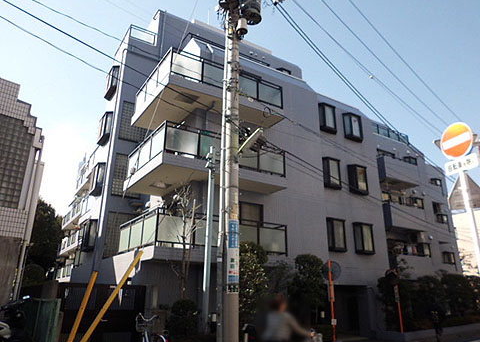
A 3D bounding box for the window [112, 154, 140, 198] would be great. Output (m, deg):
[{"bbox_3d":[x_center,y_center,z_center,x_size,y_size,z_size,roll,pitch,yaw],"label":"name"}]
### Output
[{"bbox_3d":[-5.277,0.273,17.061,1.321,1.999,0.118,12,-22,-30],"label":"window"}]

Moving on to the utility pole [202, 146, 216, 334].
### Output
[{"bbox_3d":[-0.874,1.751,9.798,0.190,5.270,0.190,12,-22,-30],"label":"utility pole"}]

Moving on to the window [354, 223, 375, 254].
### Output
[{"bbox_3d":[5.757,3.109,16.505,1.110,1.360,0.275,12,-22,-30],"label":"window"}]

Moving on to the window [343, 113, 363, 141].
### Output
[{"bbox_3d":[5.819,-2.198,18.293,1.110,1.360,0.275,12,-22,-30],"label":"window"}]

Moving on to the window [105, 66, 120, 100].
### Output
[{"bbox_3d":[-7.077,-4.841,19.857,0.315,1.321,1.627,12,-22,-30],"label":"window"}]

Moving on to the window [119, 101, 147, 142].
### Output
[{"bbox_3d":[-5.250,-2.381,18.052,1.370,2.070,0.150,12,-22,-30],"label":"window"}]

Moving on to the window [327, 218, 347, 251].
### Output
[{"bbox_3d":[4.270,2.790,15.613,1.041,1.360,0.275,12,-22,-30],"label":"window"}]

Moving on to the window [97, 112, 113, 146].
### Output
[{"bbox_3d":[-7.109,-2.188,18.963,0.315,1.321,1.627,12,-22,-30],"label":"window"}]

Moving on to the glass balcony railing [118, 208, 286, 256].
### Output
[{"bbox_3d":[-1.381,2.513,12.960,4.809,1.034,3.881,12,-22,-30],"label":"glass balcony railing"}]

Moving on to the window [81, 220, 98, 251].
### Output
[{"bbox_3d":[-7.171,3.118,17.174,0.315,1.321,1.627,12,-22,-30],"label":"window"}]

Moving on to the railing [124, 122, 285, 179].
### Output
[{"bbox_3d":[-1.305,-0.137,13.794,4.780,1.040,3.750,12,-22,-30],"label":"railing"}]

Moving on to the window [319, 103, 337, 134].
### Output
[{"bbox_3d":[4.269,-2.546,17.346,0.950,1.400,0.240,12,-22,-30],"label":"window"}]

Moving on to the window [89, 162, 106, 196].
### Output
[{"bbox_3d":[-7.082,0.405,17.985,0.360,1.370,1.350,12,-22,-30],"label":"window"}]

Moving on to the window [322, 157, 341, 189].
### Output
[{"bbox_3d":[4.247,0.106,16.430,0.950,1.370,0.240,12,-22,-30],"label":"window"}]

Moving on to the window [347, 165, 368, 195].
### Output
[{"bbox_3d":[5.711,0.419,17.257,1.110,1.320,0.300,12,-22,-30],"label":"window"}]

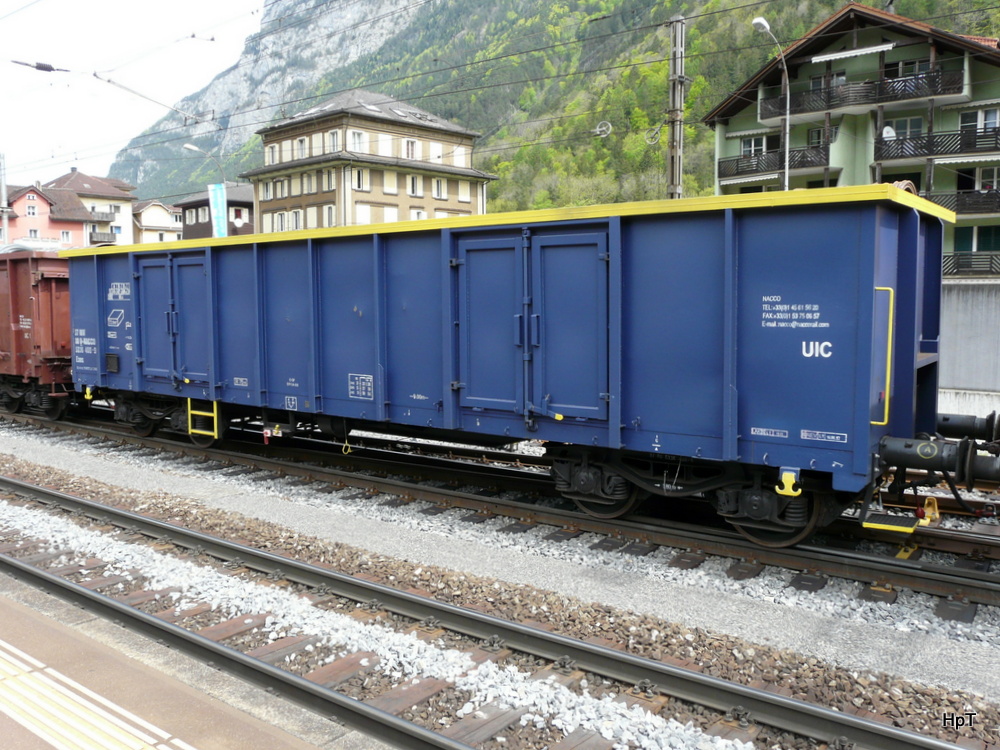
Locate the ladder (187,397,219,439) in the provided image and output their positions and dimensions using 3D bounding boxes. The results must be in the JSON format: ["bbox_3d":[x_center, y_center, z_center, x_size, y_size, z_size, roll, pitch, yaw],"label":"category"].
[{"bbox_3d":[-4.278,0.621,11.665,0.710,0.550,0.060,4,7,36],"label":"ladder"}]

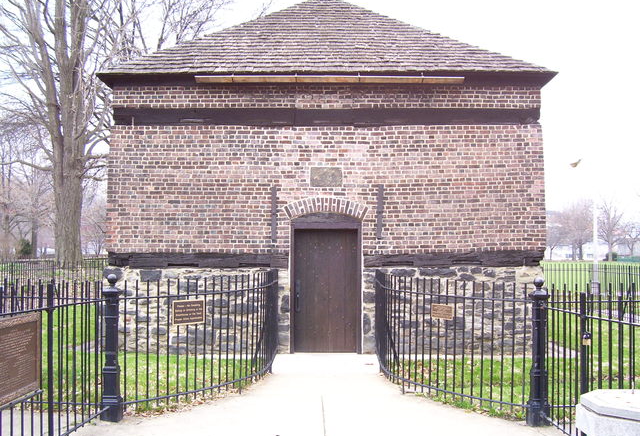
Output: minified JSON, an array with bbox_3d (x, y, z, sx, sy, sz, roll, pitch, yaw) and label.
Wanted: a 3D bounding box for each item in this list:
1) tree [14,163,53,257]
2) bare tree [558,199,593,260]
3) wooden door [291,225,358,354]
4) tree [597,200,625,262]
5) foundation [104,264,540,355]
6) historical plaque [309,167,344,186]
[{"bbox_3d":[-24.335,-0.614,55.090,3.228,8.083,3.400,0,-3,0],"label":"tree"},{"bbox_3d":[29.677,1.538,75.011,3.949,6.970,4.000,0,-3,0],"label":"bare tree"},{"bbox_3d":[0.102,1.193,10.315,1.054,2.007,0.080,0,-3,0],"label":"wooden door"},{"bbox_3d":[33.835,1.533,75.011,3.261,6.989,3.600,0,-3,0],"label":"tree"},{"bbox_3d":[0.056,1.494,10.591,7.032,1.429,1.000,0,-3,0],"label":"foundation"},{"bbox_3d":[0.111,-0.663,10.263,0.521,0.327,0.060,0,-3,0],"label":"historical plaque"}]

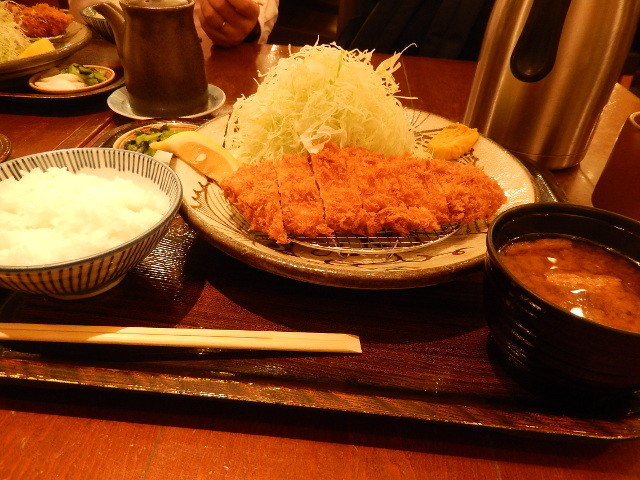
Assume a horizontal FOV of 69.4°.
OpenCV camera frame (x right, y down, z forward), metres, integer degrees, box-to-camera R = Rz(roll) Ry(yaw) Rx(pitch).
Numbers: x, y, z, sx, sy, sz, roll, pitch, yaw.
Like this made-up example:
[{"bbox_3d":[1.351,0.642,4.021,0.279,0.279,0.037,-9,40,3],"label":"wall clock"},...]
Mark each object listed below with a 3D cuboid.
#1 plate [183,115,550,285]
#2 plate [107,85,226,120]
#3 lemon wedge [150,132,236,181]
[{"bbox_3d":[0.026,-0.046,0.349,0.262,0.034,0.262,2,36,-2],"label":"plate"},{"bbox_3d":[-0.162,-0.146,0.500,0.121,0.017,0.121,2,36,-2],"label":"plate"},{"bbox_3d":[-0.087,-0.057,0.321,0.070,0.026,0.028,24,40,25],"label":"lemon wedge"}]

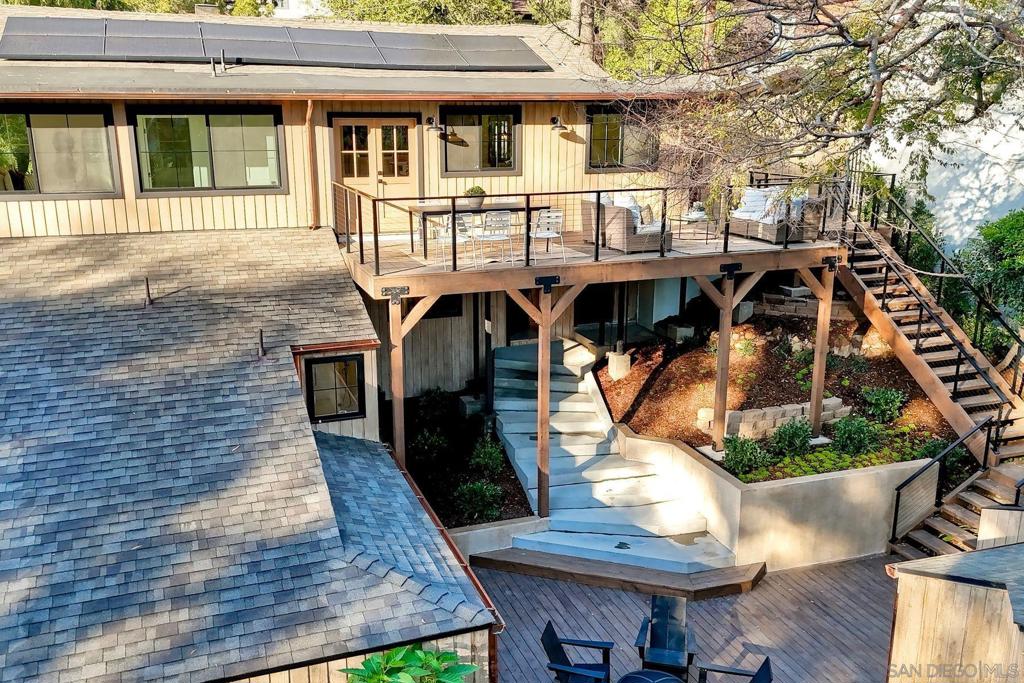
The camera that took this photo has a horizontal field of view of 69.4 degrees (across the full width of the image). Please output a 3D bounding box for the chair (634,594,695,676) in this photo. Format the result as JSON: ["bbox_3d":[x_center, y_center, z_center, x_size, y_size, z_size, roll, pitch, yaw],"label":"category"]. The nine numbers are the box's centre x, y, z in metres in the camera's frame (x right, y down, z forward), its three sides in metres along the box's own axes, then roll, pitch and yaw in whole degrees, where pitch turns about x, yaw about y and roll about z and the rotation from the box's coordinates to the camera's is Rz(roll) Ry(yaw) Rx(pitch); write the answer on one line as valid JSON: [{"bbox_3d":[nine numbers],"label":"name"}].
[{"bbox_3d":[2.016,3.879,9.677,0.760,0.890,0.760,3,16,12],"label":"chair"}]

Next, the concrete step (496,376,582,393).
[{"bbox_3d":[0.558,0.858,15.371,1.720,0.200,0.420,2,16,9],"label":"concrete step"}]

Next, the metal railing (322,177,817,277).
[{"bbox_3d":[1.368,-2.280,13.099,7.900,1.080,3.500,-5,16,-16],"label":"metal railing"}]

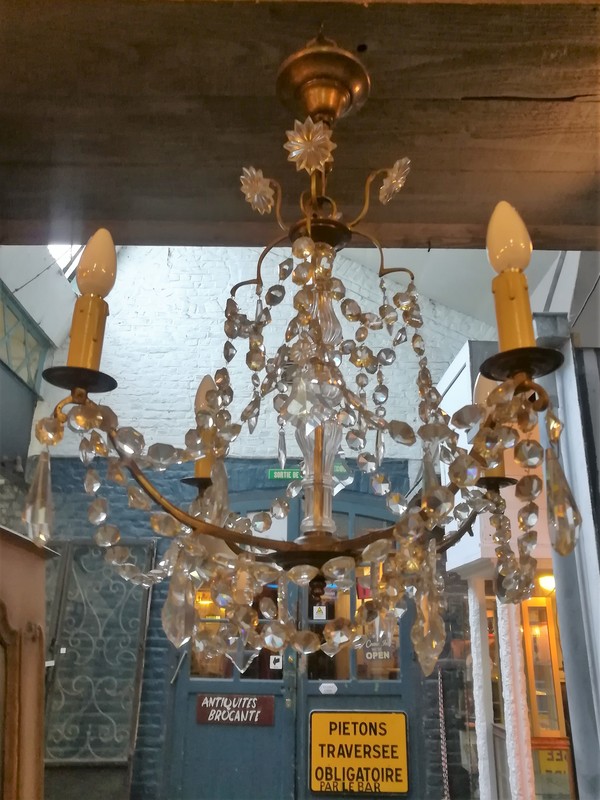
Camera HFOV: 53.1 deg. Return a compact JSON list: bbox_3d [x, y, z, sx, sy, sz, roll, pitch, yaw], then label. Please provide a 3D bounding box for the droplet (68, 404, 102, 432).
[{"bbox_3d":[-0.170,0.015,0.474,0.022,0.022,0.011,8,-21,-19],"label":"droplet"}]

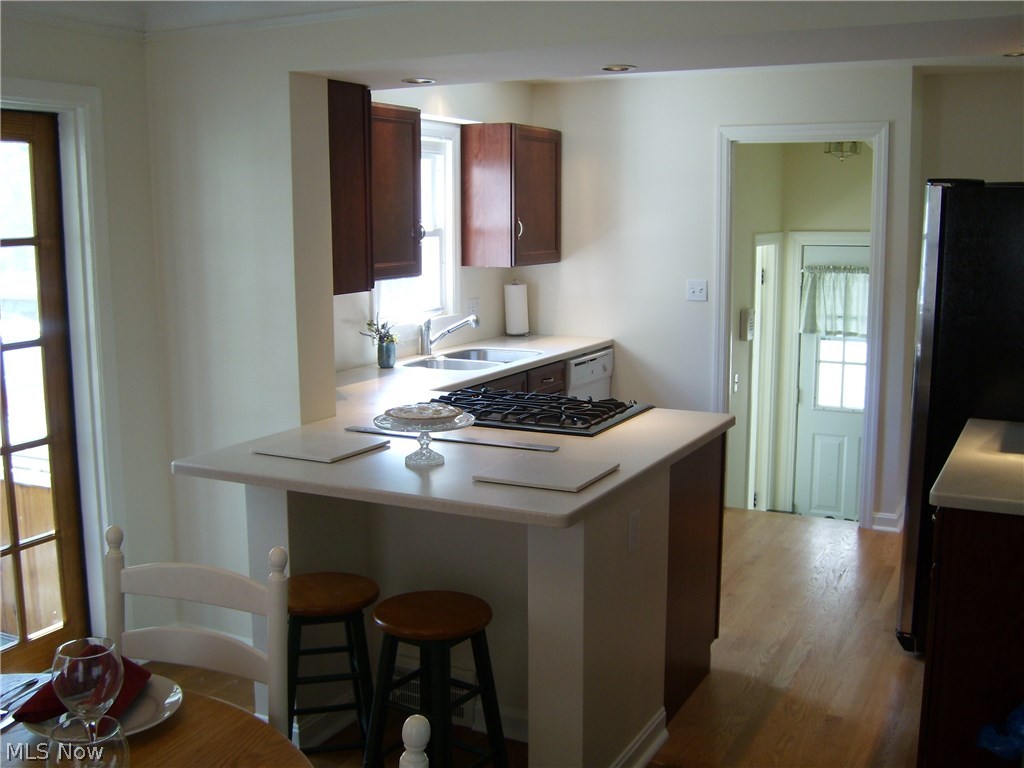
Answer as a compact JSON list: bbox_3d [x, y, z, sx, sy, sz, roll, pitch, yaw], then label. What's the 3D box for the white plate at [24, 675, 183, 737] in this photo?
[{"bbox_3d":[-0.731,0.592,1.879,0.266,0.025,0.266,0,9,0],"label":"white plate"}]

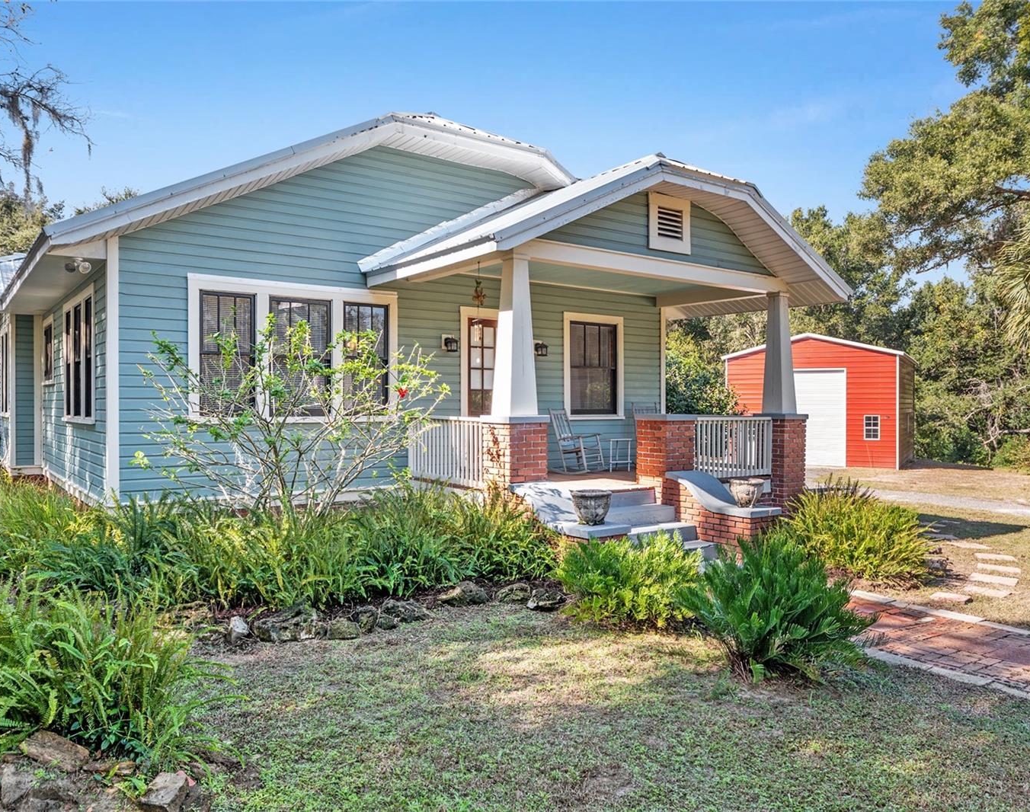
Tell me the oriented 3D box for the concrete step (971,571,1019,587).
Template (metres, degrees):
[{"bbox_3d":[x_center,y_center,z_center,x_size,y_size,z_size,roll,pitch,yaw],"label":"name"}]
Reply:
[{"bbox_3d":[4.810,1.767,8.154,0.340,0.070,0.410,0,0,-44],"label":"concrete step"}]

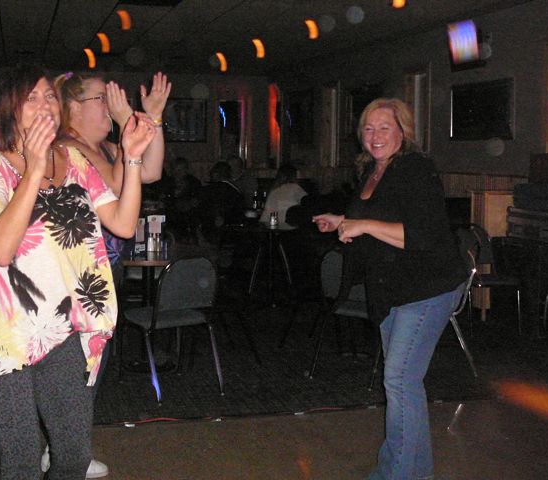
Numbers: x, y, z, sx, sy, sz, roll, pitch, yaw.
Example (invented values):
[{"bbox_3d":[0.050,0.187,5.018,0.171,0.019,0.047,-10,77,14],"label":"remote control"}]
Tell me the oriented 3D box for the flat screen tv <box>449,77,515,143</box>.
[{"bbox_3d":[1.998,-1.246,6.200,0.090,0.550,0.880,-4,10,-24],"label":"flat screen tv"}]

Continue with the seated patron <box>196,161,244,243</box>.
[{"bbox_3d":[-0.500,-0.133,6.403,0.520,1.270,0.780,2,9,14],"label":"seated patron"}]

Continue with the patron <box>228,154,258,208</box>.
[{"bbox_3d":[-0.371,-0.244,6.993,0.520,1.310,0.780,-2,9,-11],"label":"patron"}]

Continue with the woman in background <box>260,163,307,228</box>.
[{"bbox_3d":[0.029,-0.148,6.553,0.500,1.250,0.780,-5,10,-30],"label":"woman in background"}]

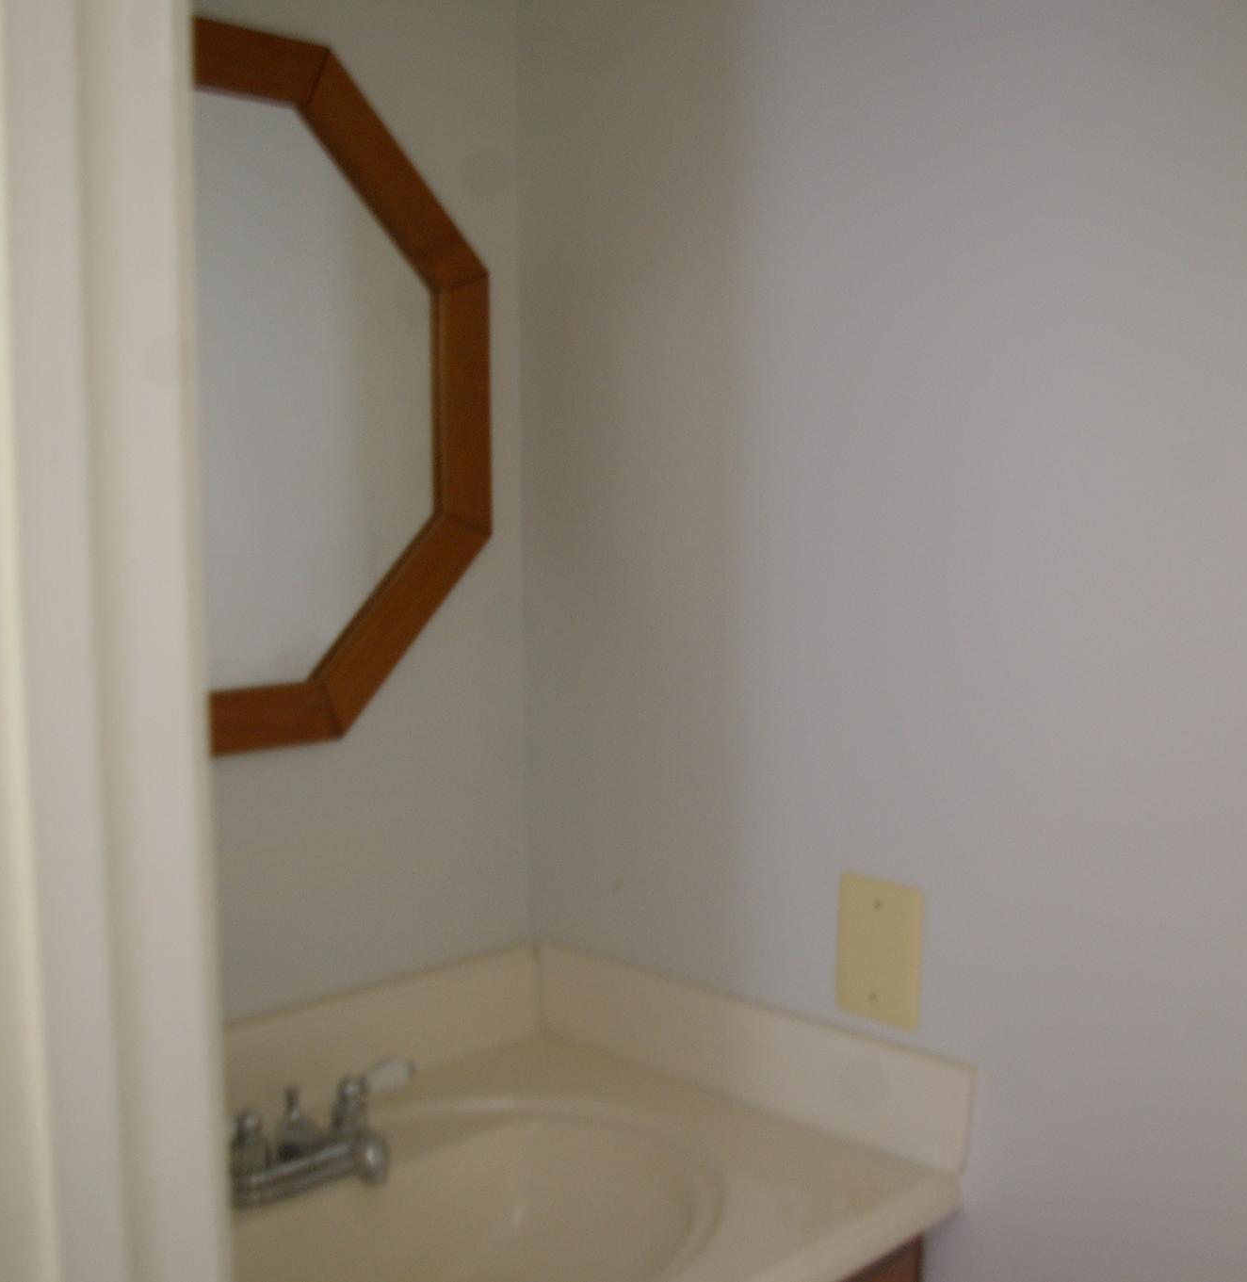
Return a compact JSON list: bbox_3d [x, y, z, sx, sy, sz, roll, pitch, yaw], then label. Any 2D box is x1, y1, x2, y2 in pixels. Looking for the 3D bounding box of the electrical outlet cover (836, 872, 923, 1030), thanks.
[{"bbox_3d":[0.224,0.275,1.274,0.084,0.124,0.006,3,5,45],"label":"electrical outlet cover"}]

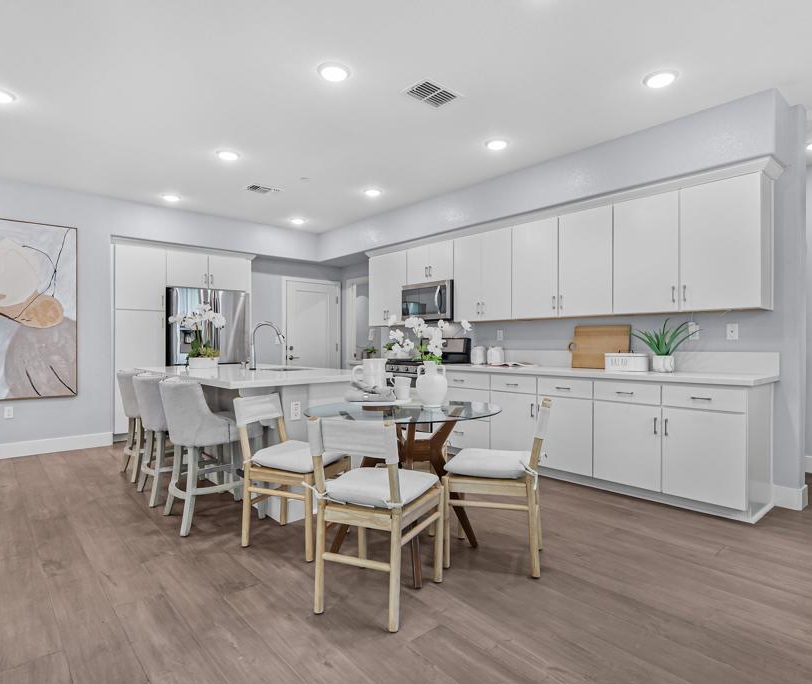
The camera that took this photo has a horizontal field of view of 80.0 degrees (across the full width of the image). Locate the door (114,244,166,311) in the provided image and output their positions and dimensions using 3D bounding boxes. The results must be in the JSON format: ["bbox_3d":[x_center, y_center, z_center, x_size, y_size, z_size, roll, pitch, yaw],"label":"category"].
[{"bbox_3d":[-3.088,-0.738,5.641,0.526,0.727,0.025,0,0,-41],"label":"door"}]

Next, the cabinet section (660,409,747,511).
[{"bbox_3d":[1.945,0.747,3.180,0.025,0.595,0.483,0,0,-42],"label":"cabinet section"}]

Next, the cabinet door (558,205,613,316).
[{"bbox_3d":[1.514,-0.662,4.090,0.025,0.875,0.483,0,0,-42],"label":"cabinet door"}]

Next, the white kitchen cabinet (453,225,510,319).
[{"bbox_3d":[0.891,-0.670,5.074,0.328,0.903,0.761,0,0,-41],"label":"white kitchen cabinet"}]

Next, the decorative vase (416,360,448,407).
[{"bbox_3d":[0.161,0.259,3.001,0.195,0.276,0.190,0,0,3],"label":"decorative vase"}]

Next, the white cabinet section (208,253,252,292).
[{"bbox_3d":[-2.493,-0.891,6.579,0.549,0.424,0.500,0,0,-42],"label":"white cabinet section"}]

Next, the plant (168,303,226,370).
[{"bbox_3d":[-1.853,-0.053,4.300,0.500,0.580,0.300,0,0,0],"label":"plant"}]

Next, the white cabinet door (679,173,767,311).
[{"bbox_3d":[2.182,-0.671,3.380,0.025,0.891,0.495,0,0,-41],"label":"white cabinet door"}]

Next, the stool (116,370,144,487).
[{"bbox_3d":[-2.217,0.707,4.270,0.560,0.900,0.490,0,0,-42],"label":"stool"}]

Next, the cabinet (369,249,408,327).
[{"bbox_3d":[-0.104,-0.645,6.147,0.340,0.880,0.740,0,0,-42],"label":"cabinet"}]

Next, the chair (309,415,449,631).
[{"bbox_3d":[-0.119,0.729,2.171,0.440,0.830,0.510,0,0,23],"label":"chair"}]

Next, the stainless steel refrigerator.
[{"bbox_3d":[-2.648,0.266,6.282,0.920,1.800,0.780,0,0,-42],"label":"stainless steel refrigerator"}]

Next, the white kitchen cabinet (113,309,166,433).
[{"bbox_3d":[-3.293,0.335,5.871,0.510,1.410,0.600,0,0,-42],"label":"white kitchen cabinet"}]

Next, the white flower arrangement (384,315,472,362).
[{"bbox_3d":[0.141,-0.022,3.024,0.520,0.310,0.400,0,0,3],"label":"white flower arrangement"}]

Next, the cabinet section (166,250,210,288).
[{"bbox_3d":[-2.887,-0.891,6.228,0.507,0.424,0.500,0,0,-42],"label":"cabinet section"}]

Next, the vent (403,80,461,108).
[{"bbox_3d":[0.171,-1.606,3.154,0.335,0.020,0.225,0,0,-42],"label":"vent"}]

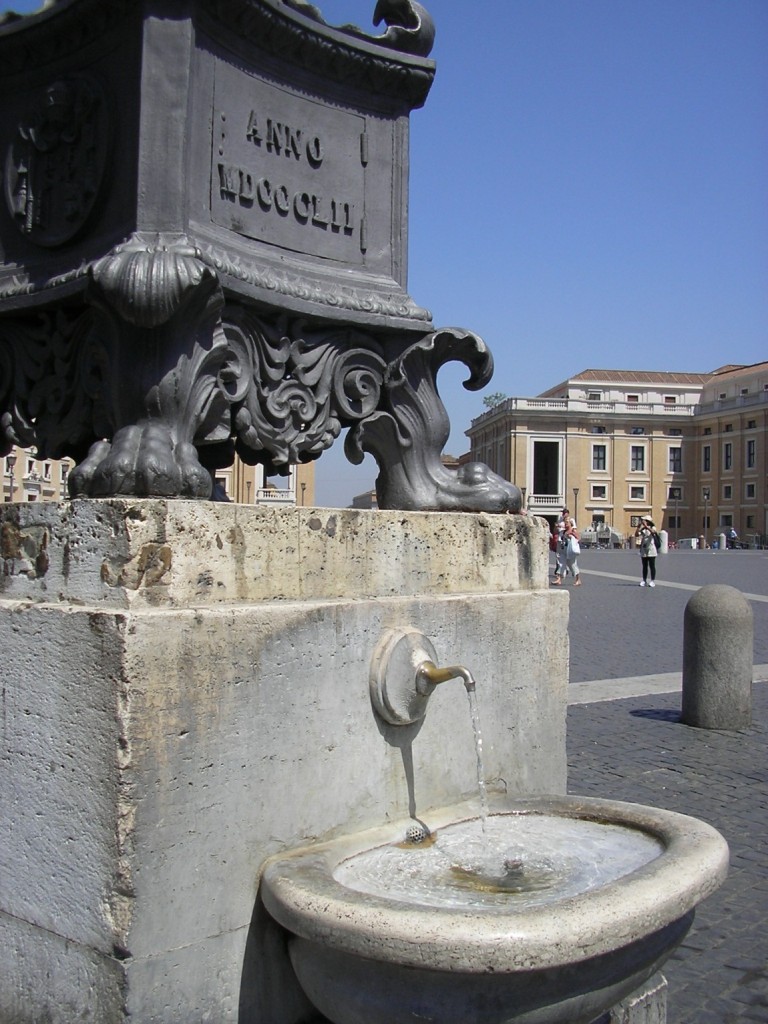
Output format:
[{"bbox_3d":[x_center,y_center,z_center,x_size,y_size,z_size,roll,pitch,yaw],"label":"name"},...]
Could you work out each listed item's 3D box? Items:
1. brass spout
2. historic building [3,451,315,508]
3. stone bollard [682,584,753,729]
[{"bbox_3d":[0.160,0.402,2.740,0.152,0.083,0.080,1,0,41],"label":"brass spout"},{"bbox_3d":[-27.200,-6.300,120.000,40.000,20.000,40.000,1,0,-5],"label":"historic building"},{"bbox_3d":[2.598,1.100,8.750,0.541,1.074,0.541,1,0,16],"label":"stone bollard"}]

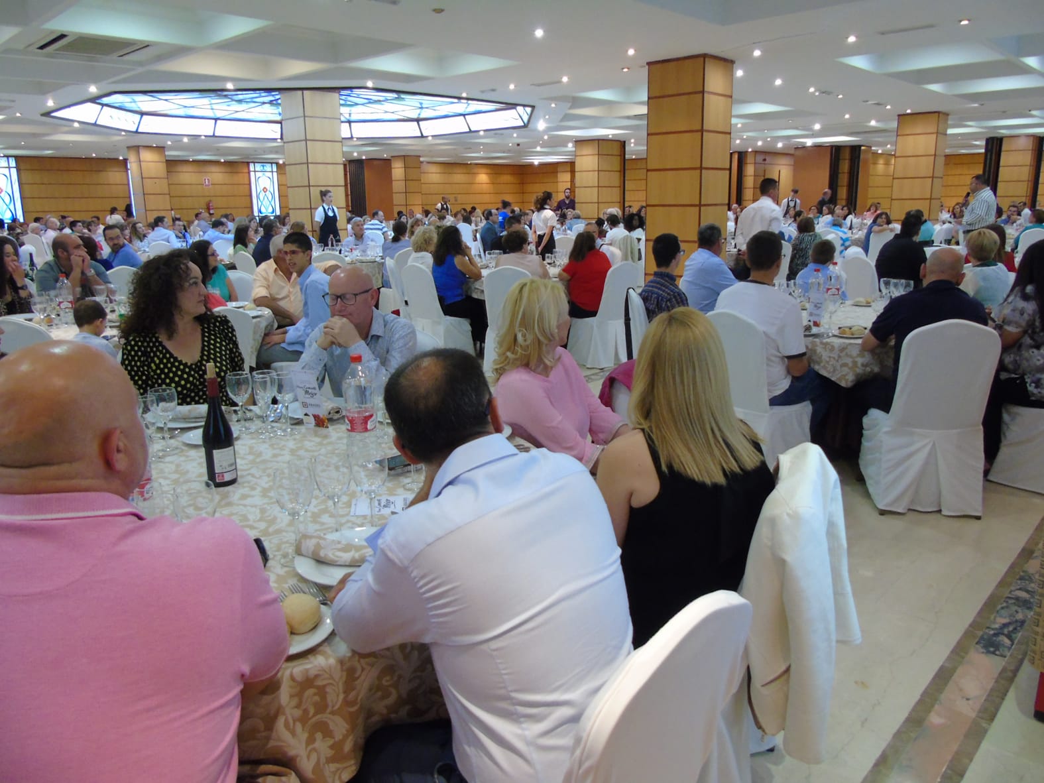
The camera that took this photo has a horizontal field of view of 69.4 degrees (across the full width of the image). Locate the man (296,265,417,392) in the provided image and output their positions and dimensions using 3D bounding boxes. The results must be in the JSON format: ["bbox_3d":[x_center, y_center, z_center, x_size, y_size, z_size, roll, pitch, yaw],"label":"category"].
[{"bbox_3d":[-0.639,0.059,3.353,0.560,1.270,0.750,4,15,17],"label":"man"}]

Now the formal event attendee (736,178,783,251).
[{"bbox_3d":[2.707,-1.566,8.640,0.550,1.740,0.360,8,17,31],"label":"formal event attendee"}]

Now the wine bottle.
[{"bbox_3d":[-0.834,0.093,2.067,0.081,0.335,0.081,-7,15,-22],"label":"wine bottle"}]

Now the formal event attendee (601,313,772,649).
[{"bbox_3d":[0.356,0.379,2.084,0.480,1.255,0.750,-7,16,-21],"label":"formal event attendee"}]

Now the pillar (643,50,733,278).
[{"bbox_3d":[1.809,-2.037,8.230,0.640,2.896,0.640,12,19,41],"label":"pillar"}]

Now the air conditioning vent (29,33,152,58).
[{"bbox_3d":[-4.362,-3.499,7.633,0.990,0.080,0.880,13,20,42],"label":"air conditioning vent"}]

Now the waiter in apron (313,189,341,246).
[{"bbox_3d":[-2.816,-2.055,11.021,0.450,1.700,0.340,-11,17,-34],"label":"waiter in apron"}]

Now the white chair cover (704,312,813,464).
[{"bbox_3d":[1.211,0.029,4.013,0.550,0.950,0.470,-14,19,-41],"label":"white chair cover"}]

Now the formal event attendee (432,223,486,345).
[{"bbox_3d":[-0.539,-0.993,7.426,0.460,1.282,0.780,13,20,43],"label":"formal event attendee"}]

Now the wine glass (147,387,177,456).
[{"bbox_3d":[-1.109,0.093,2.349,0.088,0.198,0.088,-1,14,0],"label":"wine glass"}]

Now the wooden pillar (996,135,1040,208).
[{"bbox_3d":[15.509,-6.399,23.762,0.780,3.070,0.780,13,20,42],"label":"wooden pillar"}]

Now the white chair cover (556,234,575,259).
[{"bbox_3d":[0.721,-2.138,12.664,0.460,0.950,0.530,-1,14,0],"label":"white chair cover"}]

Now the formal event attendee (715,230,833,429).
[{"bbox_3d":[1.461,-0.270,4.417,0.770,1.314,0.500,-14,19,-40],"label":"formal event attendee"}]

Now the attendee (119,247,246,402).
[{"bbox_3d":[-1.294,0.094,3.157,0.500,1.328,0.750,-12,18,-36],"label":"attendee"}]

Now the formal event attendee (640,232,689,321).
[{"bbox_3d":[1.117,-0.457,5.253,0.750,1.269,0.480,-6,15,-17],"label":"formal event attendee"}]

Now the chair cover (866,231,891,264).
[{"bbox_3d":[5.856,-2.201,12.586,0.460,0.950,0.530,-4,14,-12],"label":"chair cover"}]

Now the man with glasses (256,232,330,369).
[{"bbox_3d":[-1.501,-0.327,4.788,0.740,1.337,0.480,-4,15,-13],"label":"man with glasses"}]

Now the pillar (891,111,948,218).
[{"bbox_3d":[8.972,-4.577,17.097,0.800,3.262,0.800,12,19,42],"label":"pillar"}]

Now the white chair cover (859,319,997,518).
[{"bbox_3d":[2.007,0.079,3.785,0.470,0.960,0.550,2,14,10],"label":"white chair cover"}]

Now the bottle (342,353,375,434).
[{"bbox_3d":[-0.462,0.061,2.177,0.091,0.332,0.091,-1,14,0],"label":"bottle"}]

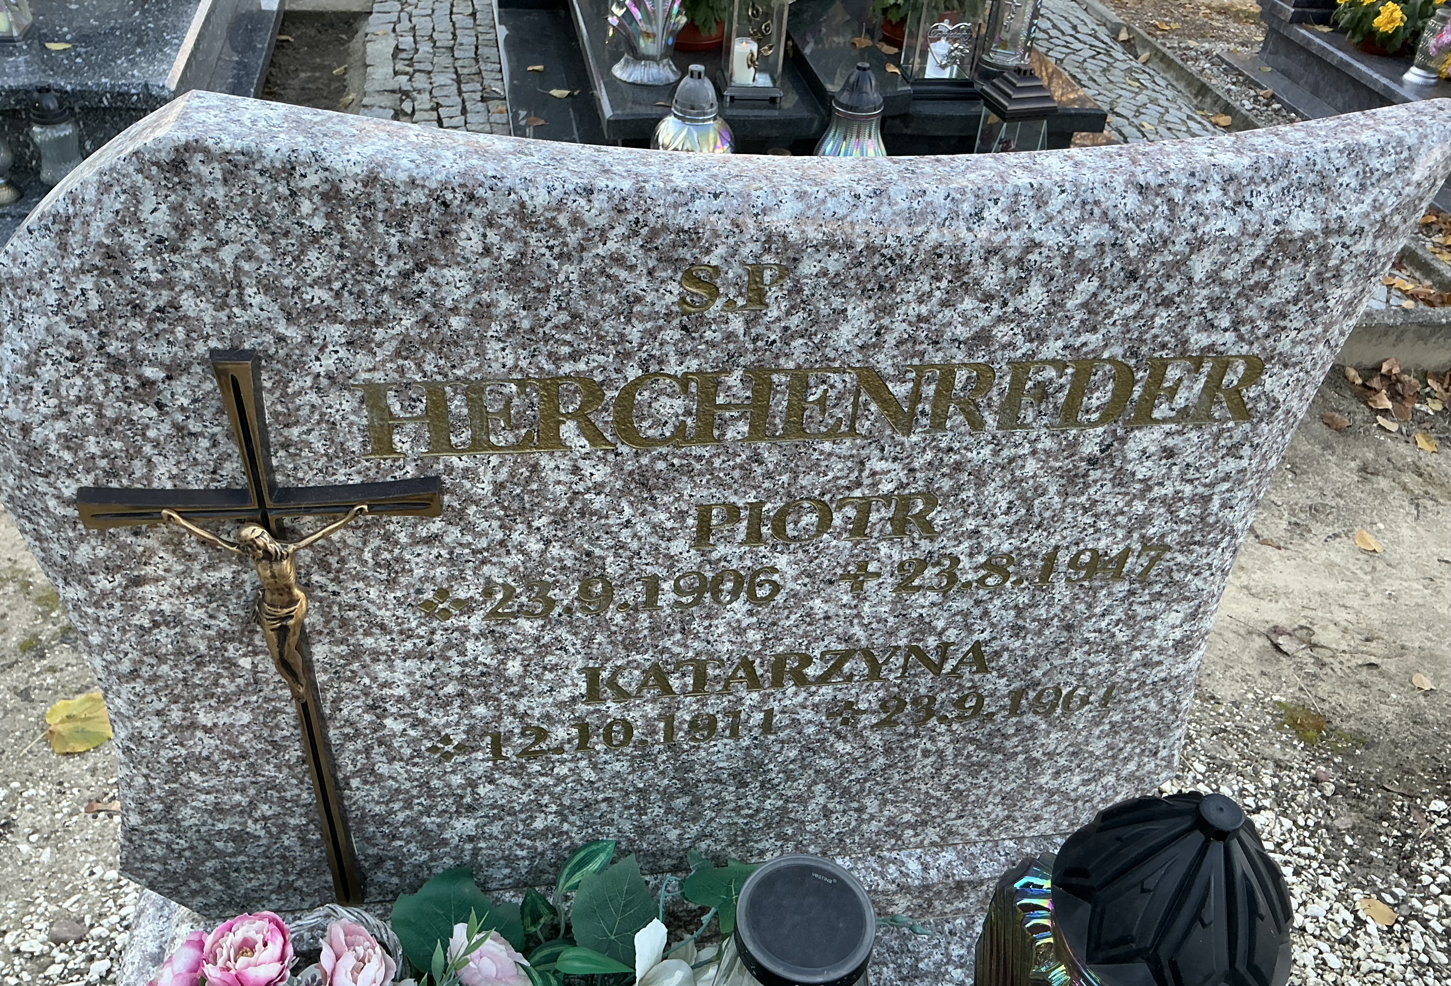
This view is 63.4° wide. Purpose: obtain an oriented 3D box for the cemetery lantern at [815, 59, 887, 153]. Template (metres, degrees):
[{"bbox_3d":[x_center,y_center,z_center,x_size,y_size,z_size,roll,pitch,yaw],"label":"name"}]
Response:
[{"bbox_3d":[0.232,-0.647,2.146,0.140,0.270,0.140,-2,40,-9],"label":"cemetery lantern"}]

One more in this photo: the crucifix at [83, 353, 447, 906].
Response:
[{"bbox_3d":[-0.298,0.130,0.816,0.218,0.489,0.043,-2,33,-9],"label":"crucifix"}]

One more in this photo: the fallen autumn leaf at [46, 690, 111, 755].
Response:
[{"bbox_3d":[-0.777,0.281,1.451,0.110,0.015,0.100,-12,43,-20],"label":"fallen autumn leaf"}]

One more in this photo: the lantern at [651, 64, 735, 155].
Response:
[{"bbox_3d":[-0.060,-0.643,2.146,0.148,0.270,0.148,-2,40,-9],"label":"lantern"}]

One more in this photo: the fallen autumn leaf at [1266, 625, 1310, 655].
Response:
[{"bbox_3d":[0.811,0.215,1.692,0.065,0.020,0.060,-2,40,-9],"label":"fallen autumn leaf"}]

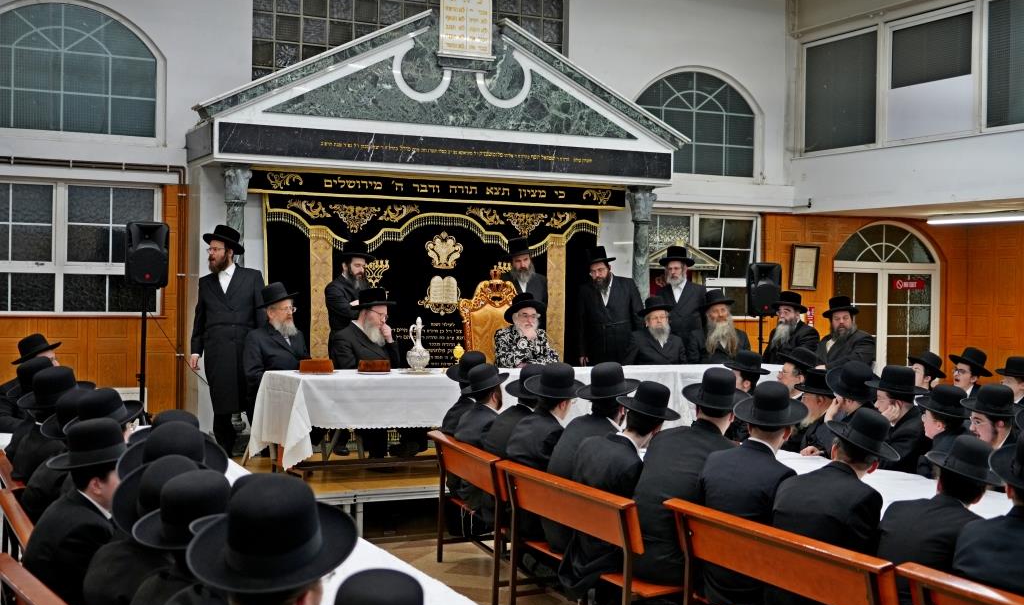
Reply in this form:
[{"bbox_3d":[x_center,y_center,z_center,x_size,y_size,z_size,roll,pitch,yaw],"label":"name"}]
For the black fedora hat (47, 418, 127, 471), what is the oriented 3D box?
[{"bbox_3d":[-1.461,0.492,4.200,0.365,0.130,0.335,-10,7,-29],"label":"black fedora hat"}]

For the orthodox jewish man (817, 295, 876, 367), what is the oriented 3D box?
[{"bbox_3d":[3.170,0.580,11.450,0.600,1.320,0.750,1,1,25],"label":"orthodox jewish man"}]

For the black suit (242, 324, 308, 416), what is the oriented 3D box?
[{"bbox_3d":[-1.761,0.515,9.050,0.530,0.760,0.440,0,2,-44],"label":"black suit"}]

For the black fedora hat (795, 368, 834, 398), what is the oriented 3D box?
[{"bbox_3d":[1.812,0.465,6.900,0.350,0.150,0.320,3,2,21],"label":"black fedora hat"}]

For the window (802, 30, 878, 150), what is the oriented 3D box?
[{"bbox_3d":[3.557,-2.270,12.990,0.100,1.240,1.100,0,0,-28],"label":"window"}]

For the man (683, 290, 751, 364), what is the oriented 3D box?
[{"bbox_3d":[1.940,0.580,10.850,0.600,1.390,0.800,1,1,-14],"label":"man"}]

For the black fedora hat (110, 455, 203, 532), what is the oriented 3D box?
[{"bbox_3d":[-1.037,0.593,3.650,0.365,0.130,0.335,-14,32,-34],"label":"black fedora hat"}]

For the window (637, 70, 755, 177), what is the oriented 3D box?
[{"bbox_3d":[2.003,-1.971,13.120,1.680,1.170,0.120,0,0,-27],"label":"window"}]

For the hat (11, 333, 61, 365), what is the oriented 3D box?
[{"bbox_3d":[-3.418,0.319,8.544,0.365,0.130,0.345,-25,7,-23],"label":"hat"}]

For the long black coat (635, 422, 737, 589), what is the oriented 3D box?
[{"bbox_3d":[0.844,0.945,5.680,0.500,0.760,0.480,0,0,45],"label":"long black coat"}]

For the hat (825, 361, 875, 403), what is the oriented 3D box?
[{"bbox_3d":[1.830,0.440,6.500,0.320,0.150,0.350,0,20,-46],"label":"hat"}]

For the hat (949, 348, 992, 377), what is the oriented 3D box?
[{"bbox_3d":[3.415,0.443,8.900,0.355,0.140,0.325,25,-2,-19],"label":"hat"}]

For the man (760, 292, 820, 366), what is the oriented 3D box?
[{"bbox_3d":[2.370,0.570,10.600,0.580,1.380,0.750,0,0,30],"label":"man"}]

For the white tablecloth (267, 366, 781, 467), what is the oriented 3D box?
[{"bbox_3d":[0.540,0.865,10.110,5.050,0.620,0.920,0,1,-23],"label":"white tablecloth"}]

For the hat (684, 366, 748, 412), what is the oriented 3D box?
[{"bbox_3d":[0.953,0.403,5.560,0.320,0.150,0.350,1,11,14],"label":"hat"}]

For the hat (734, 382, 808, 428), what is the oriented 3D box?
[{"bbox_3d":[1.145,0.452,5.270,0.330,0.145,0.360,1,11,19],"label":"hat"}]

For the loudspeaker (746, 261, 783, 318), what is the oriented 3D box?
[{"bbox_3d":[2.652,-0.131,12.550,0.355,0.565,0.330,1,1,-2],"label":"loudspeaker"}]

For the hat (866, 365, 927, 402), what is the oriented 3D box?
[{"bbox_3d":[2.166,0.436,6.698,0.365,0.130,0.345,9,3,14],"label":"hat"}]

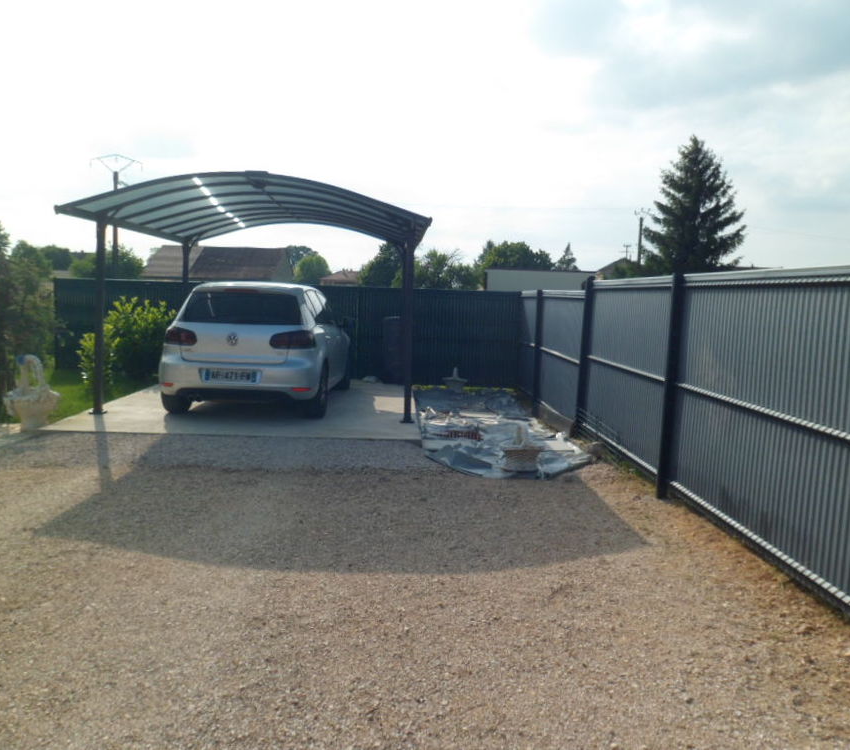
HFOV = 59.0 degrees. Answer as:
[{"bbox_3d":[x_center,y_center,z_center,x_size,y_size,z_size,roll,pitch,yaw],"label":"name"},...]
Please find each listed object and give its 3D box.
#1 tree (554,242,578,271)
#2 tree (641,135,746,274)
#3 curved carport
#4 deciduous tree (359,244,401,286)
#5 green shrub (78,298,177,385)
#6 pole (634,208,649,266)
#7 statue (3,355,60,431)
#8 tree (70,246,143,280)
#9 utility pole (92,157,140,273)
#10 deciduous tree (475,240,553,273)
[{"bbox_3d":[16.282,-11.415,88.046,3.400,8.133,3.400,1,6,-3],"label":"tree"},{"bbox_3d":[14.692,-7.981,42.048,5.800,10.675,5.800,1,6,-3],"label":"tree"},{"bbox_3d":[-1.831,-0.953,9.716,3.620,2.460,5.000,1,6,-3],"label":"curved carport"},{"bbox_3d":[-2.401,-5.233,41.618,3.000,4.382,2.900,1,6,-3],"label":"deciduous tree"},{"bbox_3d":[-4.269,-0.515,10.837,1.420,1.228,1.150,1,6,-3],"label":"green shrub"},{"bbox_3d":[15.384,-7.903,54.161,1.150,8.068,0.350,1,6,-3],"label":"pole"},{"bbox_3d":[-3.669,0.164,7.021,0.520,0.694,0.450,1,6,-3],"label":"statue"},{"bbox_3d":[-15.703,-4.629,37.098,3.700,3.395,3.400,1,6,-3],"label":"tree"},{"bbox_3d":[-18.296,-8.396,44.646,3.100,9.196,0.400,1,6,-3],"label":"utility pole"},{"bbox_3d":[9.599,-10.687,81.804,8.400,7.610,7.500,1,6,-3],"label":"deciduous tree"}]

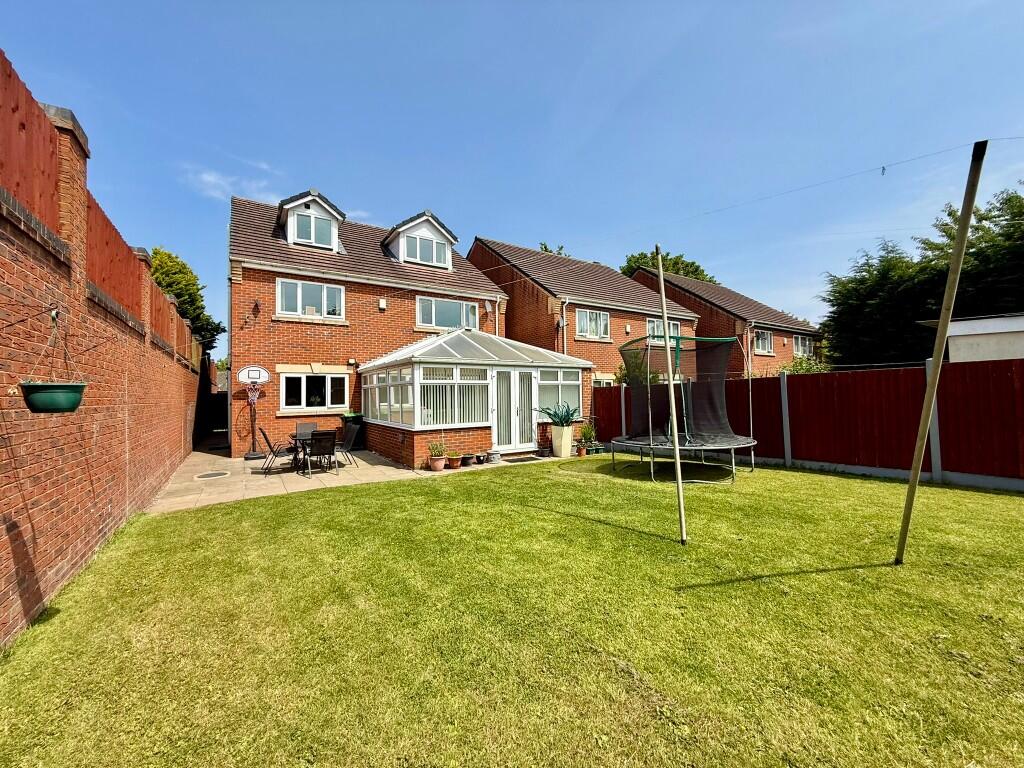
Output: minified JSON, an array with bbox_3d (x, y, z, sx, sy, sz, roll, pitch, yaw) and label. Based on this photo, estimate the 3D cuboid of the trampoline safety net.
[{"bbox_3d":[3.111,0.125,7.735,2.300,1.860,2.300,-1,-2,1],"label":"trampoline safety net"}]

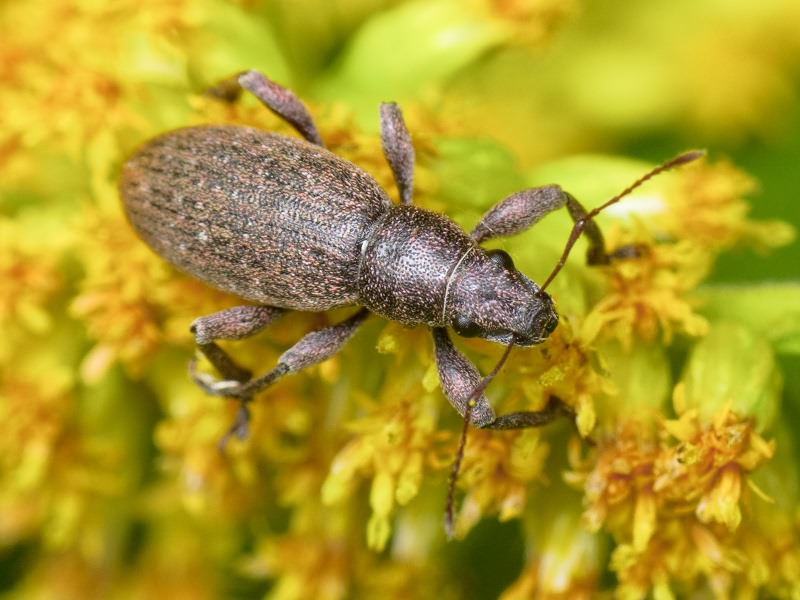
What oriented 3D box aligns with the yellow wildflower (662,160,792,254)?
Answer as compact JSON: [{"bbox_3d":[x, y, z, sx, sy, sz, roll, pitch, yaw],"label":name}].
[{"bbox_3d":[0.007,-0.002,0.067,0.002,0.002,0.002,-11,23,-28],"label":"yellow wildflower"}]

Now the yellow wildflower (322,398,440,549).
[{"bbox_3d":[0.000,0.004,0.066,0.002,0.003,0.002,0,20,0],"label":"yellow wildflower"}]

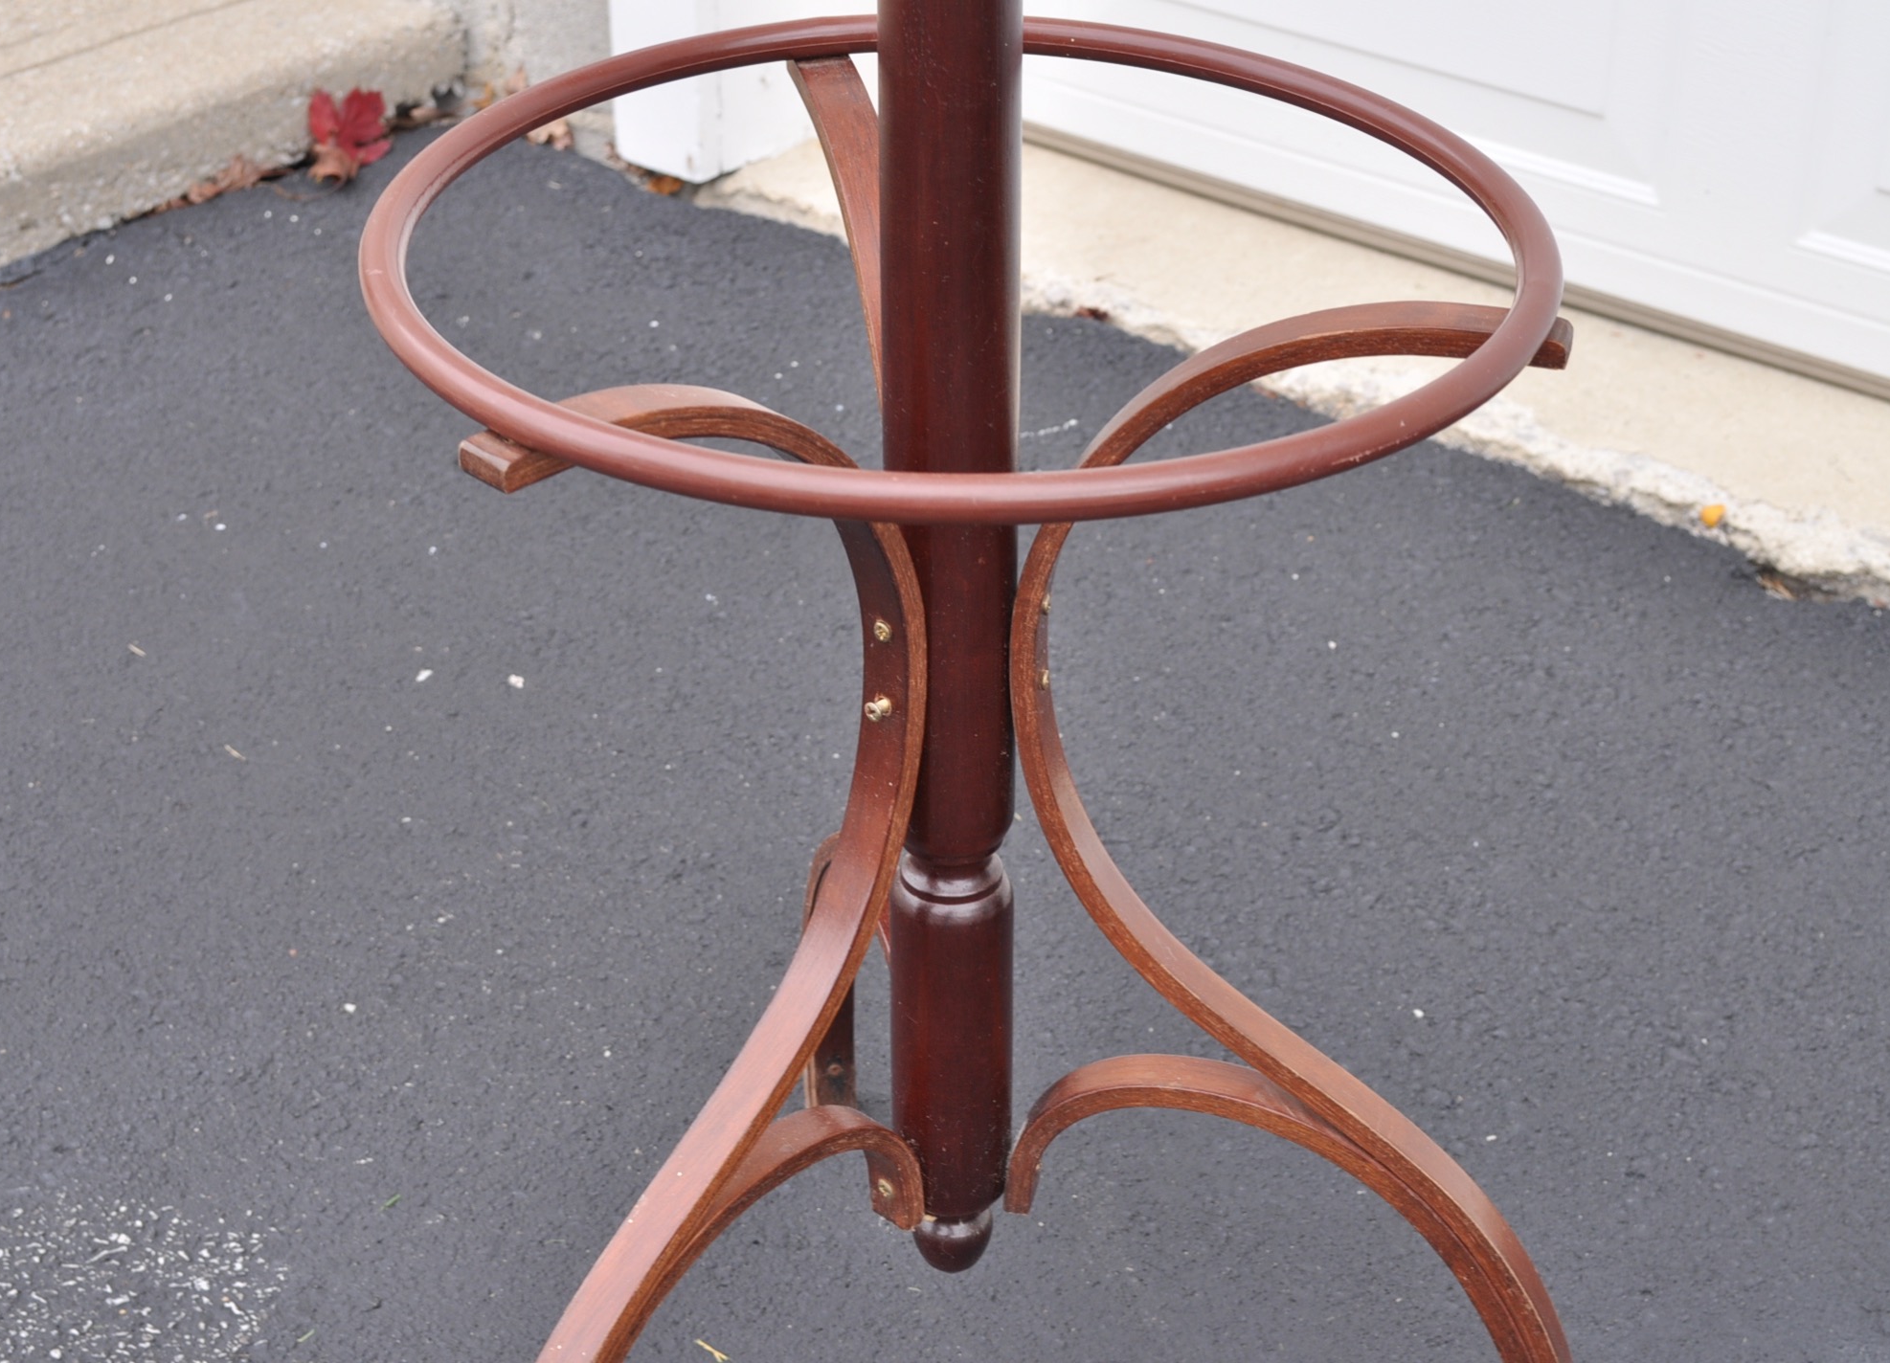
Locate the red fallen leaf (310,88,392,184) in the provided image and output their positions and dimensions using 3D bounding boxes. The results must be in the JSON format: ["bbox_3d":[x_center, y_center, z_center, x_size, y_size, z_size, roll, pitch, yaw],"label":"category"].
[{"bbox_3d":[-0.490,-0.461,2.844,0.050,0.055,0.078,27,40,37],"label":"red fallen leaf"}]

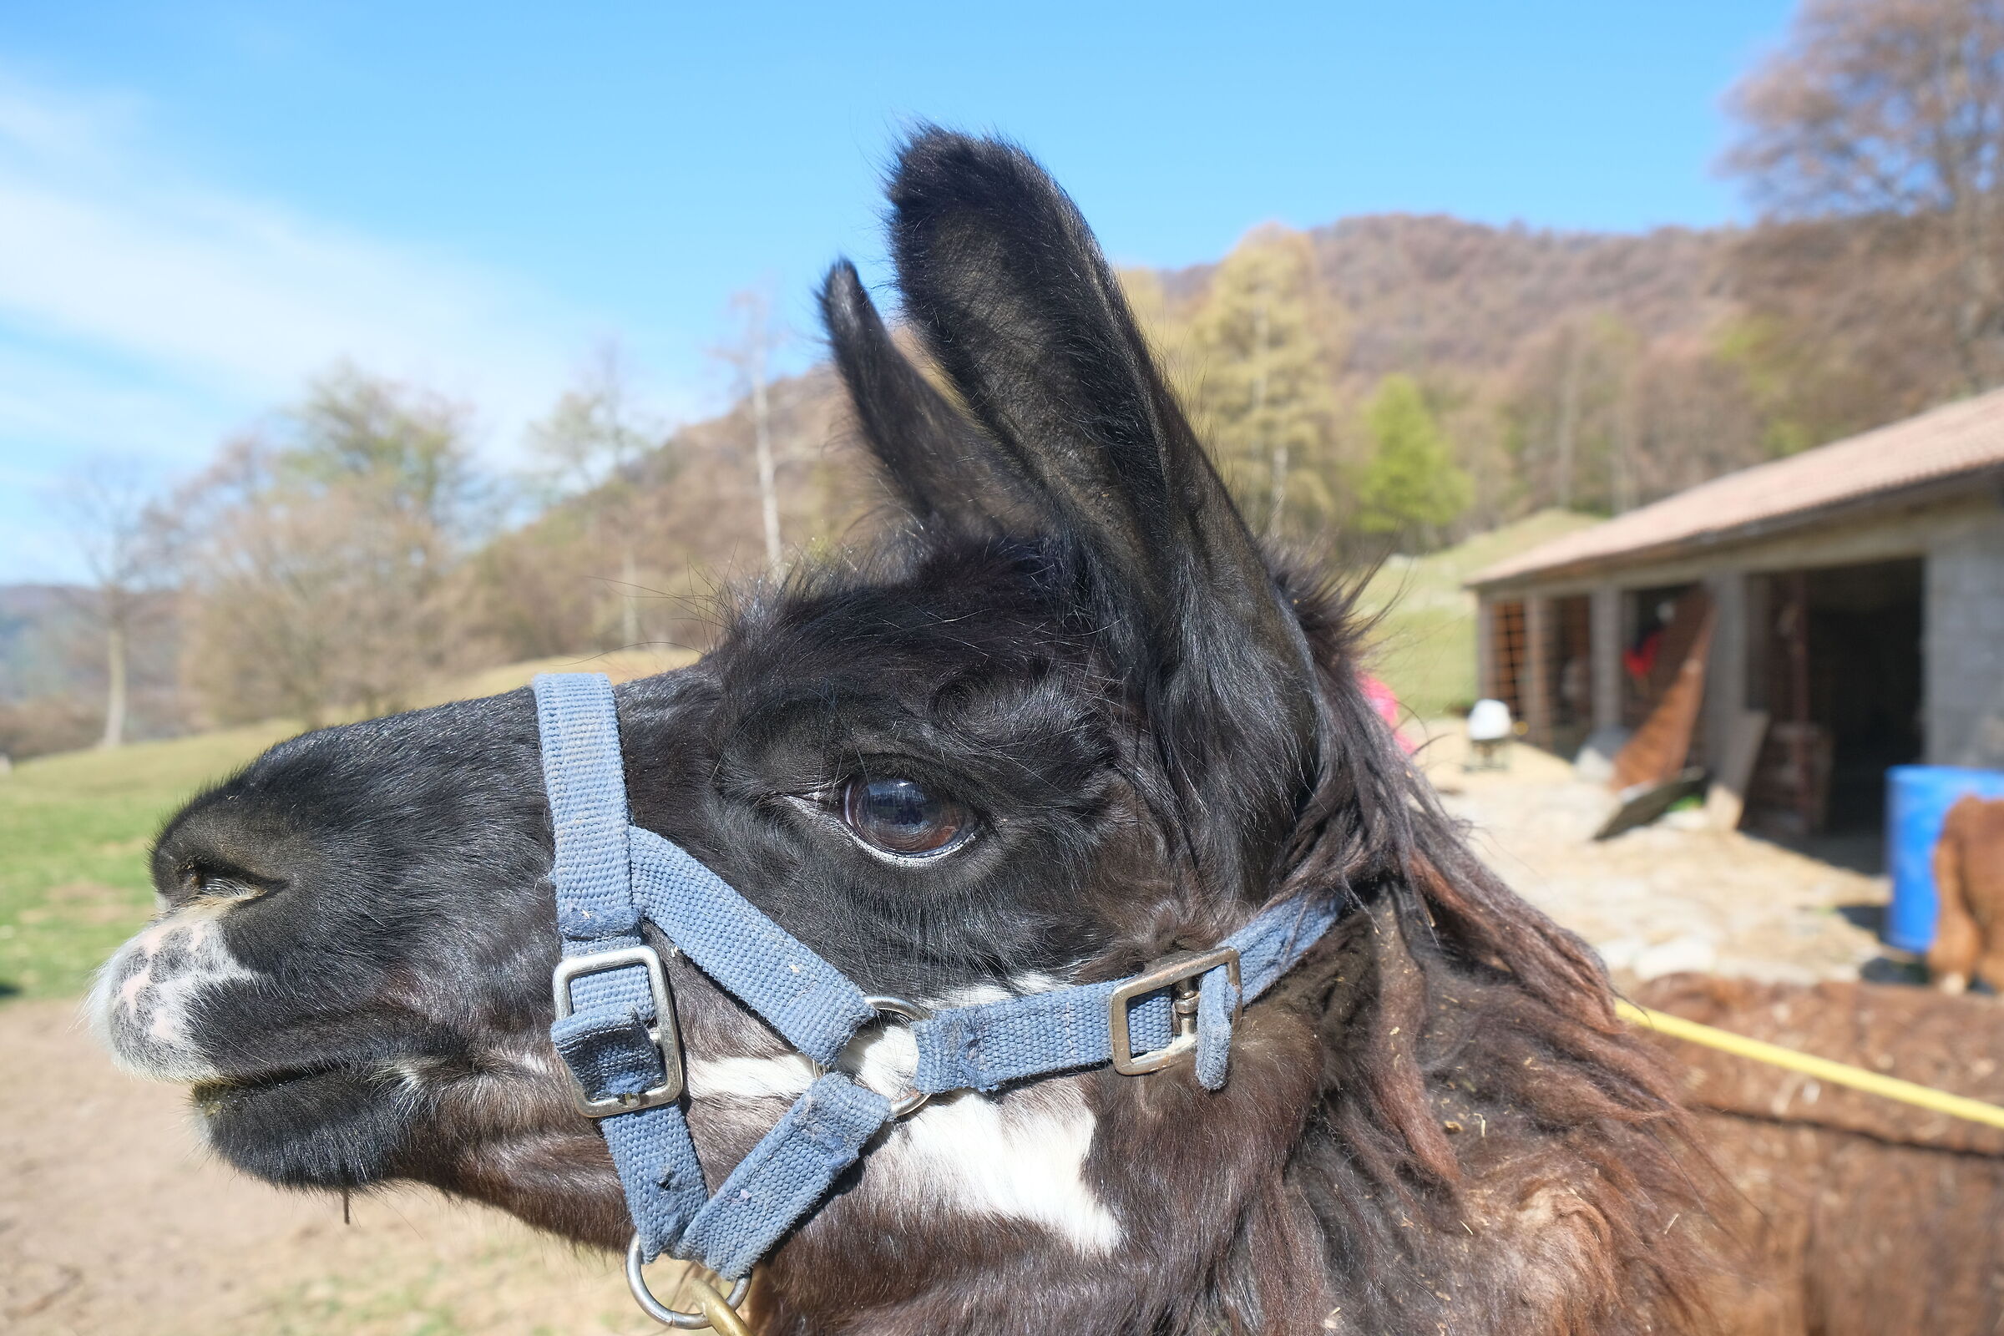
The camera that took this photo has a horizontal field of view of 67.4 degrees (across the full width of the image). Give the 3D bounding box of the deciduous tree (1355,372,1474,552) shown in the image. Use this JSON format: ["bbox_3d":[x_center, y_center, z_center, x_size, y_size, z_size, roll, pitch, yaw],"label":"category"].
[{"bbox_3d":[17.843,-9.010,65.000,5.000,7.500,5.000,0,1,0],"label":"deciduous tree"}]

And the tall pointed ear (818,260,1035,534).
[{"bbox_3d":[-0.010,-0.057,0.540,0.050,0.200,0.058,-26,0,34],"label":"tall pointed ear"}]

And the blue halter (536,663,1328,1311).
[{"bbox_3d":[-0.013,0.094,0.470,0.240,0.188,0.140,0,1,-10],"label":"blue halter"}]

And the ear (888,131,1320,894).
[{"bbox_3d":[0.033,-0.048,0.430,0.064,0.220,0.055,-23,0,27],"label":"ear"}]

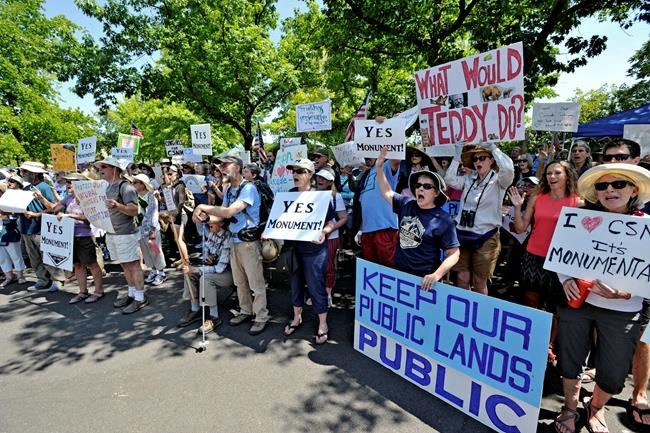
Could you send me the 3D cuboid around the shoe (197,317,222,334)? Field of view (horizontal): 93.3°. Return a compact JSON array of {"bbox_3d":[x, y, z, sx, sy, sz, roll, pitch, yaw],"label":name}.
[{"bbox_3d":[-1.192,1.121,3.190,0.105,0.110,0.290,9,14,41],"label":"shoe"}]

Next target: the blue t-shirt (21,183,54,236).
[{"bbox_3d":[-4.051,-0.106,4.330,0.470,0.700,0.300,4,10,28],"label":"blue t-shirt"}]

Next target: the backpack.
[{"bbox_3d":[-0.697,-0.055,3.056,0.360,0.560,0.330,-6,12,-27],"label":"backpack"}]

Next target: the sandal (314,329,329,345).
[{"bbox_3d":[-0.019,1.164,3.041,0.095,0.060,0.250,2,11,11],"label":"sandal"}]

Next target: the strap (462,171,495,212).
[{"bbox_3d":[1.309,-0.220,2.600,0.220,0.370,0.180,-7,11,-38],"label":"strap"}]

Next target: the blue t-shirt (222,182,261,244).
[{"bbox_3d":[-0.860,-0.041,3.160,0.450,0.650,0.310,5,10,35],"label":"blue t-shirt"}]

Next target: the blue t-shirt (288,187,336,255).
[{"bbox_3d":[-0.131,0.039,2.980,0.460,0.640,0.290,3,9,25],"label":"blue t-shirt"}]

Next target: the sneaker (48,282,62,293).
[{"bbox_3d":[-3.712,0.951,4.223,0.105,0.105,0.275,4,11,22],"label":"sneaker"}]

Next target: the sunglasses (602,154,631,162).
[{"bbox_3d":[1.987,-0.391,2.070,0.150,0.050,0.145,-4,9,-20],"label":"sunglasses"}]

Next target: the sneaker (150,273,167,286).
[{"bbox_3d":[-2.397,0.895,4.458,0.100,0.110,0.280,1,11,10],"label":"sneaker"}]

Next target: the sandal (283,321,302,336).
[{"bbox_3d":[-0.324,1.142,3.174,0.095,0.060,0.260,6,12,31],"label":"sandal"}]

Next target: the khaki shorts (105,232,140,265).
[{"bbox_3d":[-2.411,0.390,3.680,0.410,0.400,0.340,4,10,28],"label":"khaki shorts"}]

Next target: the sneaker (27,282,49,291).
[{"bbox_3d":[-3.959,0.953,4.226,0.285,0.105,0.105,-2,11,-7],"label":"sneaker"}]

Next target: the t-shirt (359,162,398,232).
[{"bbox_3d":[0.620,-0.196,3.250,0.480,0.740,0.280,-6,12,-27],"label":"t-shirt"}]

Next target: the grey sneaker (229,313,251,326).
[{"bbox_3d":[-0.931,1.123,3.360,0.105,0.110,0.290,5,10,34],"label":"grey sneaker"}]

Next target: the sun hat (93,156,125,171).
[{"bbox_3d":[-2.436,-0.593,3.468,0.310,0.130,0.300,2,7,-37],"label":"sun hat"}]

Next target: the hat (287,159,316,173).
[{"bbox_3d":[-0.224,-0.466,2.860,0.190,0.140,0.260,8,6,44],"label":"hat"}]

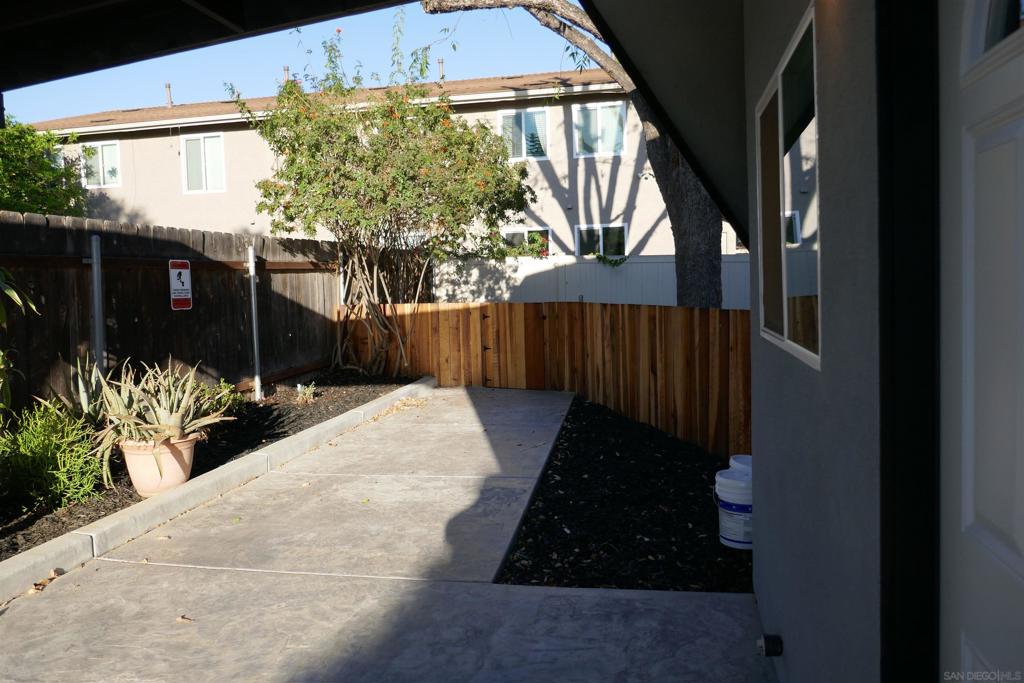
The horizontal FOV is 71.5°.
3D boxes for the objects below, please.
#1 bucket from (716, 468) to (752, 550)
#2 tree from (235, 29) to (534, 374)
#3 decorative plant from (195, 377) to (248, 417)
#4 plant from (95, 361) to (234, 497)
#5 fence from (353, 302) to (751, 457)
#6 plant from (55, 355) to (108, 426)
[{"bbox_3d":[1.295,0.932,3.959,0.310,0.370,0.310,-1,4,18],"label":"bucket"},{"bbox_3d":[-1.651,-1.807,9.206,3.766,4.579,3.201,-2,3,-10],"label":"tree"},{"bbox_3d":[-2.792,0.539,6.839,0.513,0.408,0.513,-3,4,-22],"label":"decorative plant"},{"bbox_3d":[-2.242,0.552,4.657,0.811,0.847,0.811,-3,4,-26],"label":"plant"},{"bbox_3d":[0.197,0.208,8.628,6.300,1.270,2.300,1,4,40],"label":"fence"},{"bbox_3d":[-3.006,0.440,5.079,0.402,0.669,0.402,-4,4,-31],"label":"plant"}]

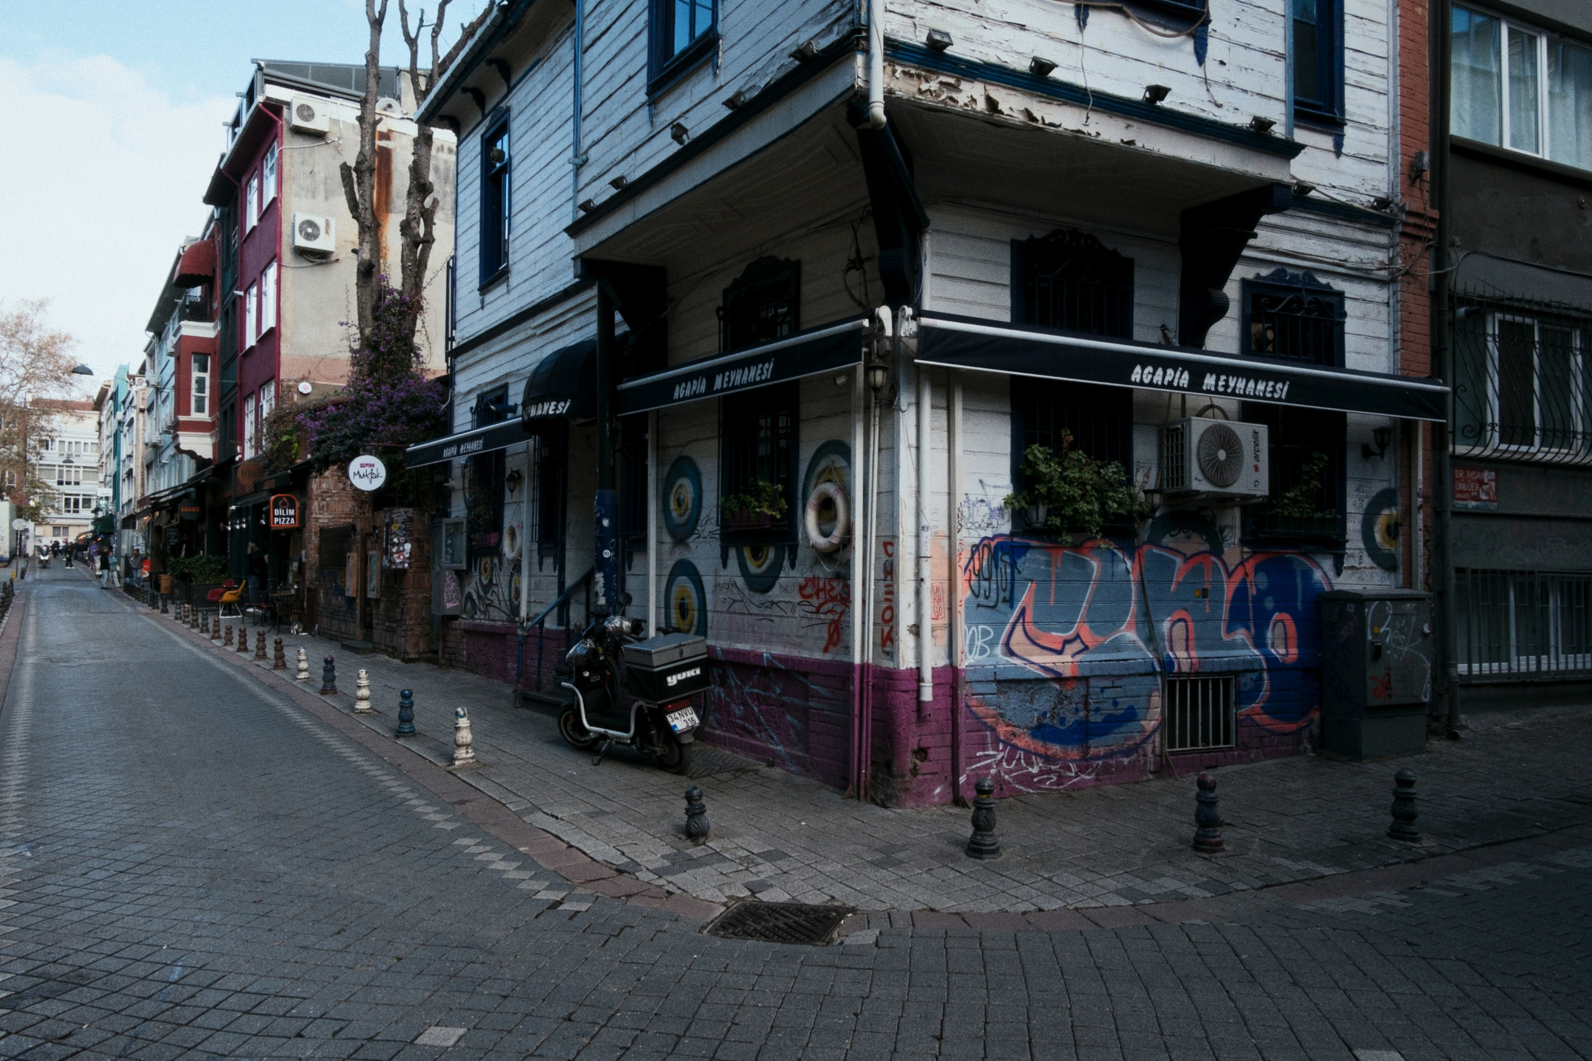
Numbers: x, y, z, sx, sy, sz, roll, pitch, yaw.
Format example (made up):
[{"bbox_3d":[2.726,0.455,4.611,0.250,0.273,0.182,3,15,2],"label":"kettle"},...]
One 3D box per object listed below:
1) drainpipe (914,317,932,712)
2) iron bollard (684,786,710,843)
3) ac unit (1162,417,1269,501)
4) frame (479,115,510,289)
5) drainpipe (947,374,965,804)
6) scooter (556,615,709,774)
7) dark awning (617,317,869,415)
[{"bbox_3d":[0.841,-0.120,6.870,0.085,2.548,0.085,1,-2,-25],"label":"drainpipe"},{"bbox_3d":[-0.575,1.653,6.177,0.145,0.318,0.145,1,-3,0],"label":"iron bollard"},{"bbox_3d":[3.055,-0.522,7.733,0.800,0.530,0.280,1,-2,-25],"label":"ac unit"},{"bbox_3d":[-3.933,-4.309,13.868,0.140,2.000,1.120,2,-2,-34],"label":"frame"},{"bbox_3d":[1.058,0.375,6.969,0.090,2.824,0.080,1,-2,-25],"label":"drainpipe"},{"bbox_3d":[-1.350,1.257,8.331,0.670,1.120,1.760,2,-2,-37],"label":"scooter"},{"bbox_3d":[-0.451,-1.202,8.237,0.380,0.360,3.500,2,-2,-34],"label":"dark awning"}]

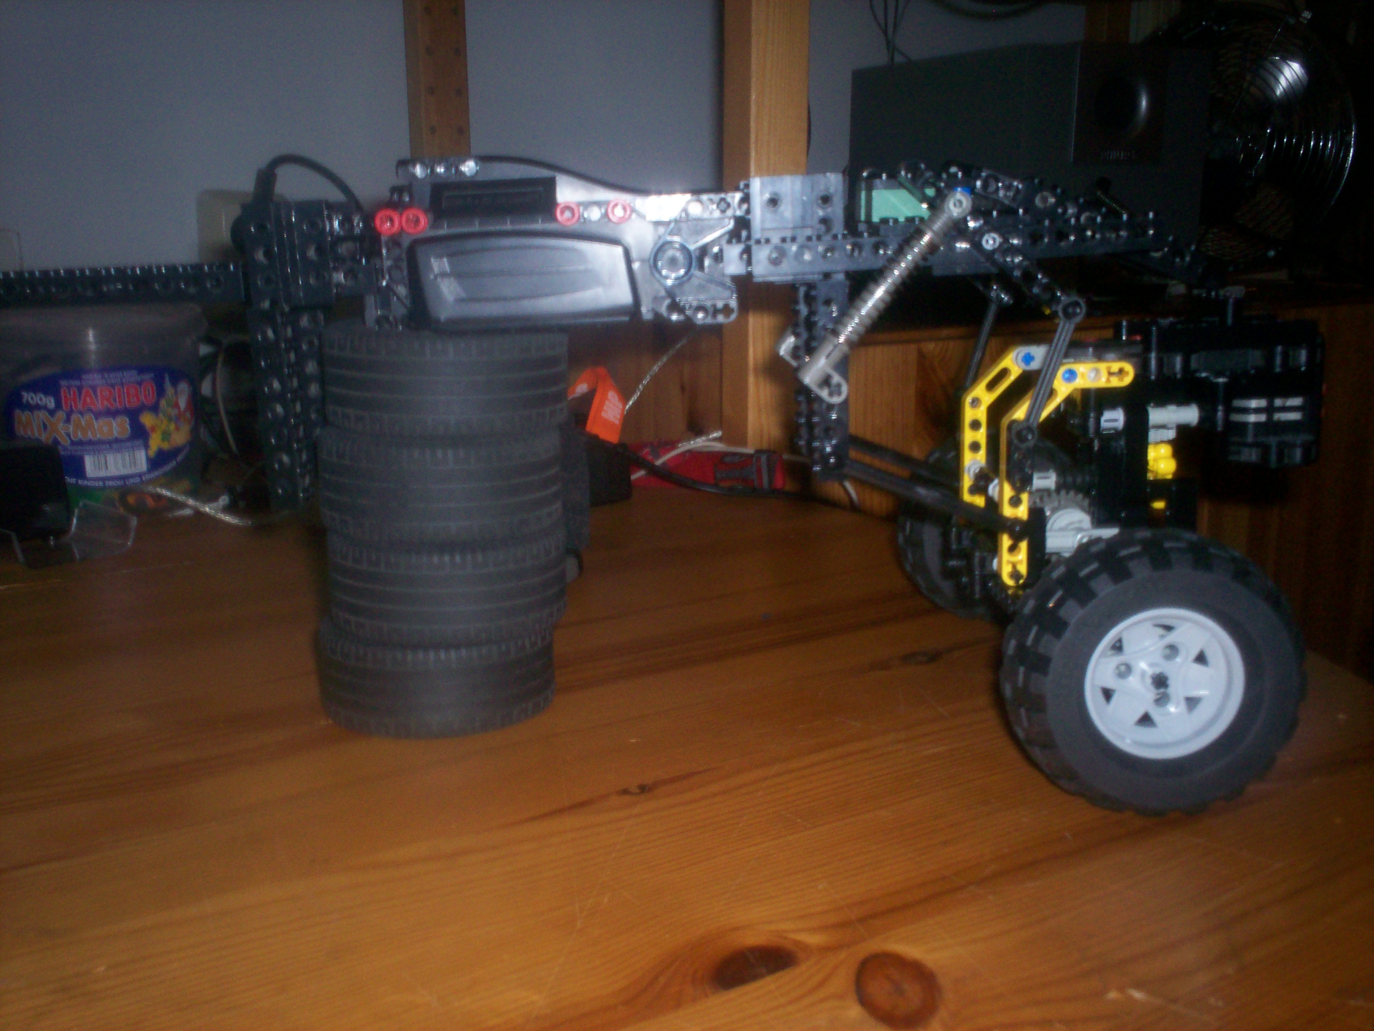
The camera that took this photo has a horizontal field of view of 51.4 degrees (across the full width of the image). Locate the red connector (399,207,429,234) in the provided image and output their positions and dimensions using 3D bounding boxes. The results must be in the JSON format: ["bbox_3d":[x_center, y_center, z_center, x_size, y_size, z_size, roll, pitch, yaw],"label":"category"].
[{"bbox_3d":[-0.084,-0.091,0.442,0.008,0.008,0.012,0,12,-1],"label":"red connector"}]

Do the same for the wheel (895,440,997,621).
[{"bbox_3d":[0.130,0.005,0.598,0.082,0.082,0.039,0,12,-1],"label":"wheel"}]

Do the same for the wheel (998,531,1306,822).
[{"bbox_3d":[0.133,0.044,0.410,0.082,0.082,0.039,0,12,-1],"label":"wheel"}]

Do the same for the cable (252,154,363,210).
[{"bbox_3d":[-0.124,-0.109,0.467,0.036,0.019,0.014,0,12,-1],"label":"cable"}]

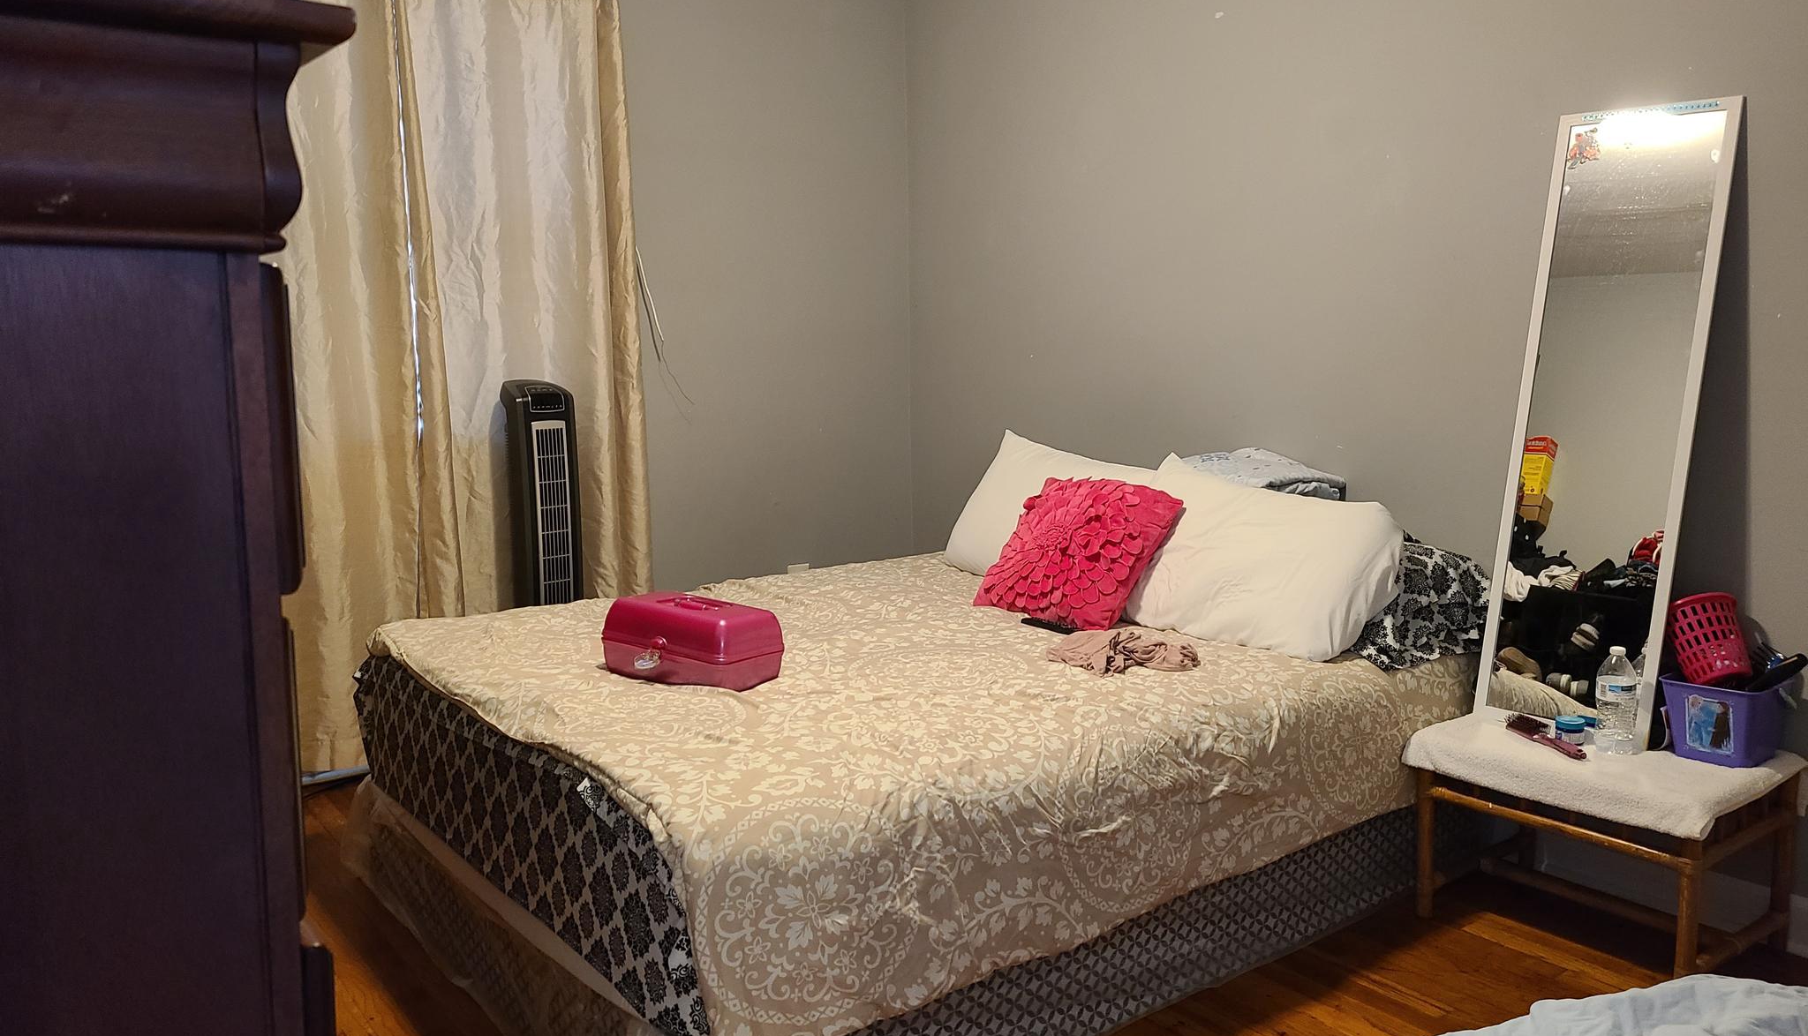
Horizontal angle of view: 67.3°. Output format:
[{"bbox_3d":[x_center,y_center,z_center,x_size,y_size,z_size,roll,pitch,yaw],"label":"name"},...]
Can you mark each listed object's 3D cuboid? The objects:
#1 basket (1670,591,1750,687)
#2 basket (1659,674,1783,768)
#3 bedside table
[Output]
[{"bbox_3d":[1.523,0.234,2.571,0.118,0.140,0.118,12,-26,-31],"label":"basket"},{"bbox_3d":[1.544,0.377,2.562,0.190,0.140,0.150,-6,9,-37],"label":"basket"},{"bbox_3d":[1.364,0.633,2.684,0.435,0.388,0.550,-6,9,-37],"label":"bedside table"}]

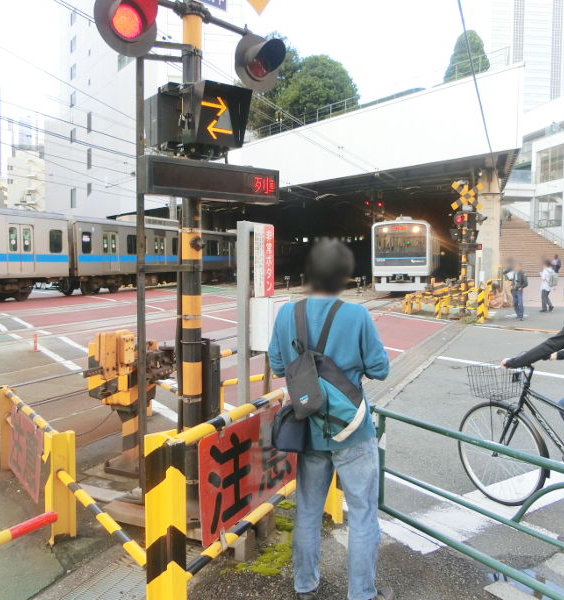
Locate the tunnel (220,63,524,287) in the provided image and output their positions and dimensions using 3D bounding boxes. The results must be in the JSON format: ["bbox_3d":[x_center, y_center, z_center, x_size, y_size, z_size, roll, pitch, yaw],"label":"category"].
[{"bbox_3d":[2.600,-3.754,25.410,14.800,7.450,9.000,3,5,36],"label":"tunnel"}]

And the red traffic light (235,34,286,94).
[{"bbox_3d":[-0.115,-1.468,3.556,0.360,0.360,0.320,-3,5,-43],"label":"red traffic light"}]

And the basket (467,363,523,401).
[{"bbox_3d":[1.460,0.557,3.898,0.340,0.220,0.260,-3,5,-38],"label":"basket"}]

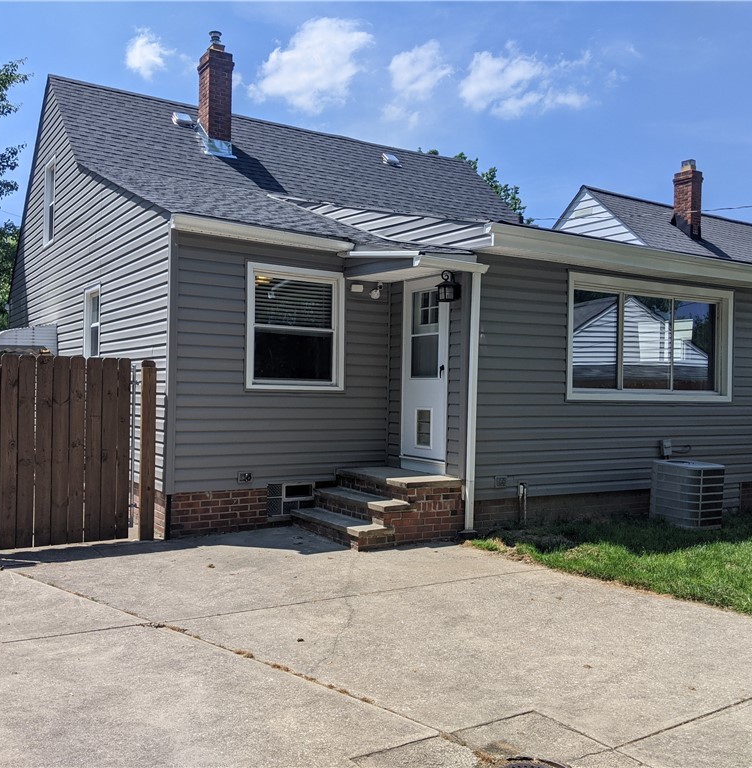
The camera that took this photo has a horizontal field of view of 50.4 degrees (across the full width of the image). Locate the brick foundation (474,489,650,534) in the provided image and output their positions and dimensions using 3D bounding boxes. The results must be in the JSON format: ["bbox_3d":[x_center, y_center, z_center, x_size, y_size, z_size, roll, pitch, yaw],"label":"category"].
[{"bbox_3d":[2.124,1.422,9.061,2.691,0.385,0.210,1,-1,-30],"label":"brick foundation"}]

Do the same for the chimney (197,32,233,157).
[{"bbox_3d":[-2.850,-5.116,14.123,0.500,2.260,0.590,1,-1,-33],"label":"chimney"}]

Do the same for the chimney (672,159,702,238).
[{"bbox_3d":[8.272,-4.862,21.181,0.480,2.150,0.610,1,-1,-33],"label":"chimney"}]

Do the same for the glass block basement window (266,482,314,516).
[{"bbox_3d":[-0.950,1.273,8.812,0.594,0.290,0.110,1,-1,-34],"label":"glass block basement window"}]

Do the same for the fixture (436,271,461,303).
[{"bbox_3d":[0.765,-1.031,8.420,0.220,0.325,0.185,1,-1,-33],"label":"fixture"}]

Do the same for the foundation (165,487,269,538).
[{"bbox_3d":[-1.677,1.334,8.394,1.114,0.445,0.210,1,-1,-34],"label":"foundation"}]

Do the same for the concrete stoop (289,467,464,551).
[{"bbox_3d":[-0.021,1.300,8.549,1.310,0.620,1.430,1,-1,-33],"label":"concrete stoop"}]

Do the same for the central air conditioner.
[{"bbox_3d":[3.640,1.276,9.290,0.550,0.670,0.640,1,-1,-33],"label":"central air conditioner"}]

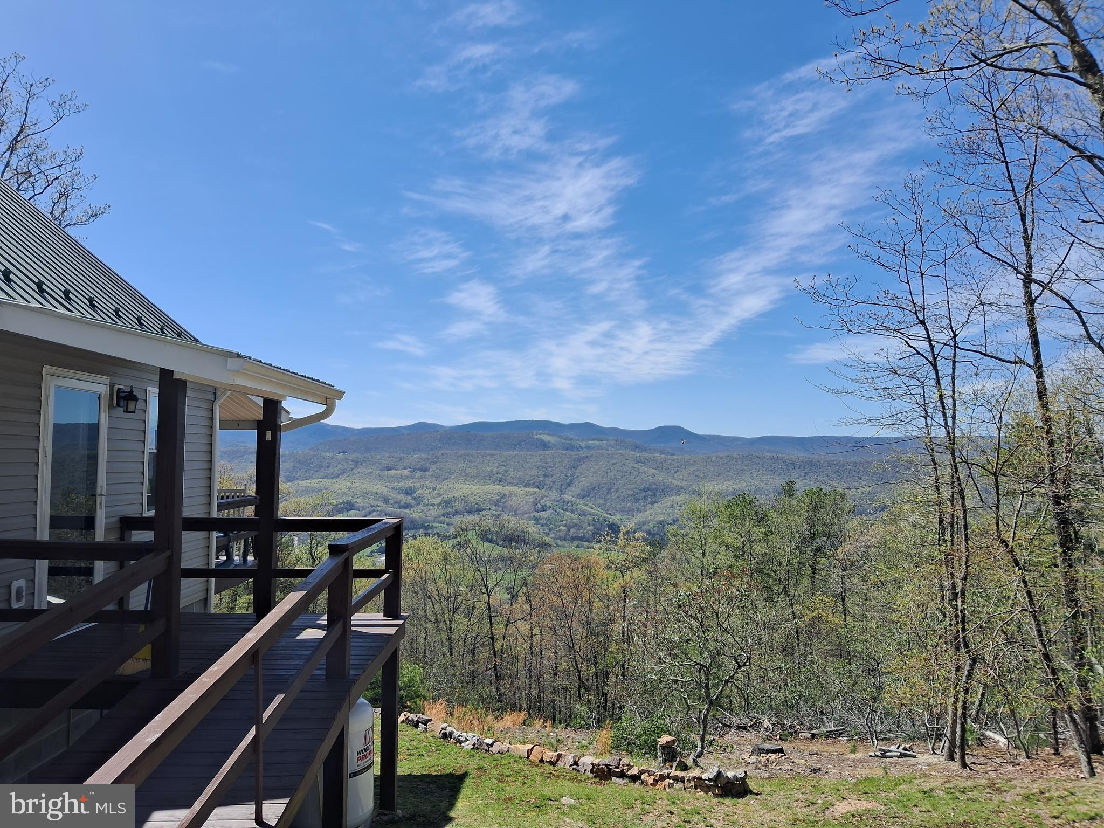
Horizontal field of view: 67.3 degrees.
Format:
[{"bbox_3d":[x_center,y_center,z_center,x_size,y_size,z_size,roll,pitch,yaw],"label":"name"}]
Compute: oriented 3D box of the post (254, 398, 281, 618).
[{"bbox_3d":[-2.773,0.928,8.146,0.145,2.125,0.145,1,-3,-1],"label":"post"}]

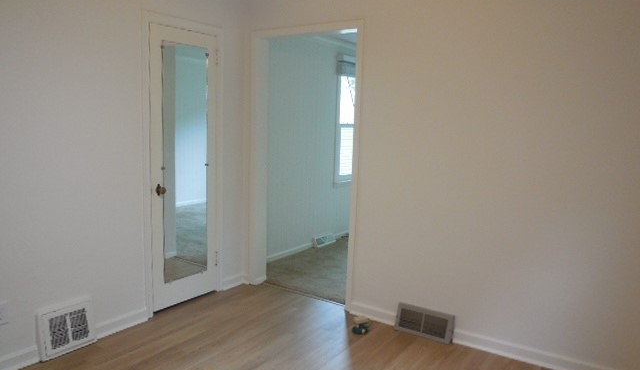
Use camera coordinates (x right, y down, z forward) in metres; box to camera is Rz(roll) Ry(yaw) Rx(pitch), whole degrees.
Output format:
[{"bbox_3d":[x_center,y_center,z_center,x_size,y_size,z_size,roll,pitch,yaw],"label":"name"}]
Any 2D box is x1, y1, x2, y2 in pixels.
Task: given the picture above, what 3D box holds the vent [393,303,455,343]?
[{"bbox_3d":[0.705,0.938,3.144,0.389,0.177,0.070,6,9,33],"label":"vent"}]

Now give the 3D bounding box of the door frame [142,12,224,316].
[{"bbox_3d":[-1.024,-0.133,3.455,0.085,2.120,0.725,6,9,33],"label":"door frame"}]

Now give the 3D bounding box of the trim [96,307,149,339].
[{"bbox_3d":[-1.324,0.922,3.101,0.027,0.095,0.383,6,9,33],"label":"trim"}]

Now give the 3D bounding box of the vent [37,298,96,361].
[{"bbox_3d":[-1.522,0.865,2.789,0.047,0.275,0.340,6,9,33],"label":"vent"}]

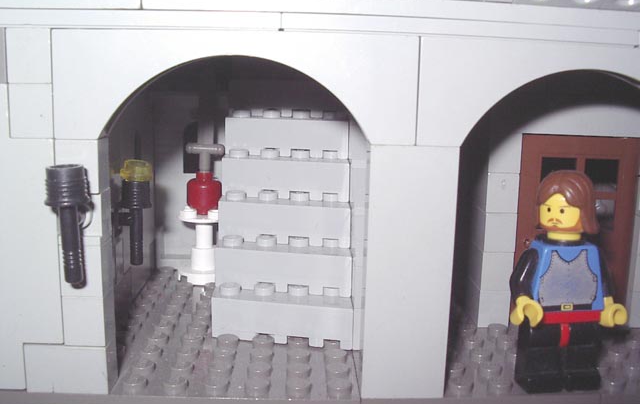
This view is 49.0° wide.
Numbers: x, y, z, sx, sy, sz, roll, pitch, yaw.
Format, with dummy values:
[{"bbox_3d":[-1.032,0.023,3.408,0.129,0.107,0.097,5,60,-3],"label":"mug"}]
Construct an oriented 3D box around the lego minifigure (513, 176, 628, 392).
[{"bbox_3d":[0.047,0.015,0.137,0.024,0.043,0.013,-1,9,-5],"label":"lego minifigure"}]

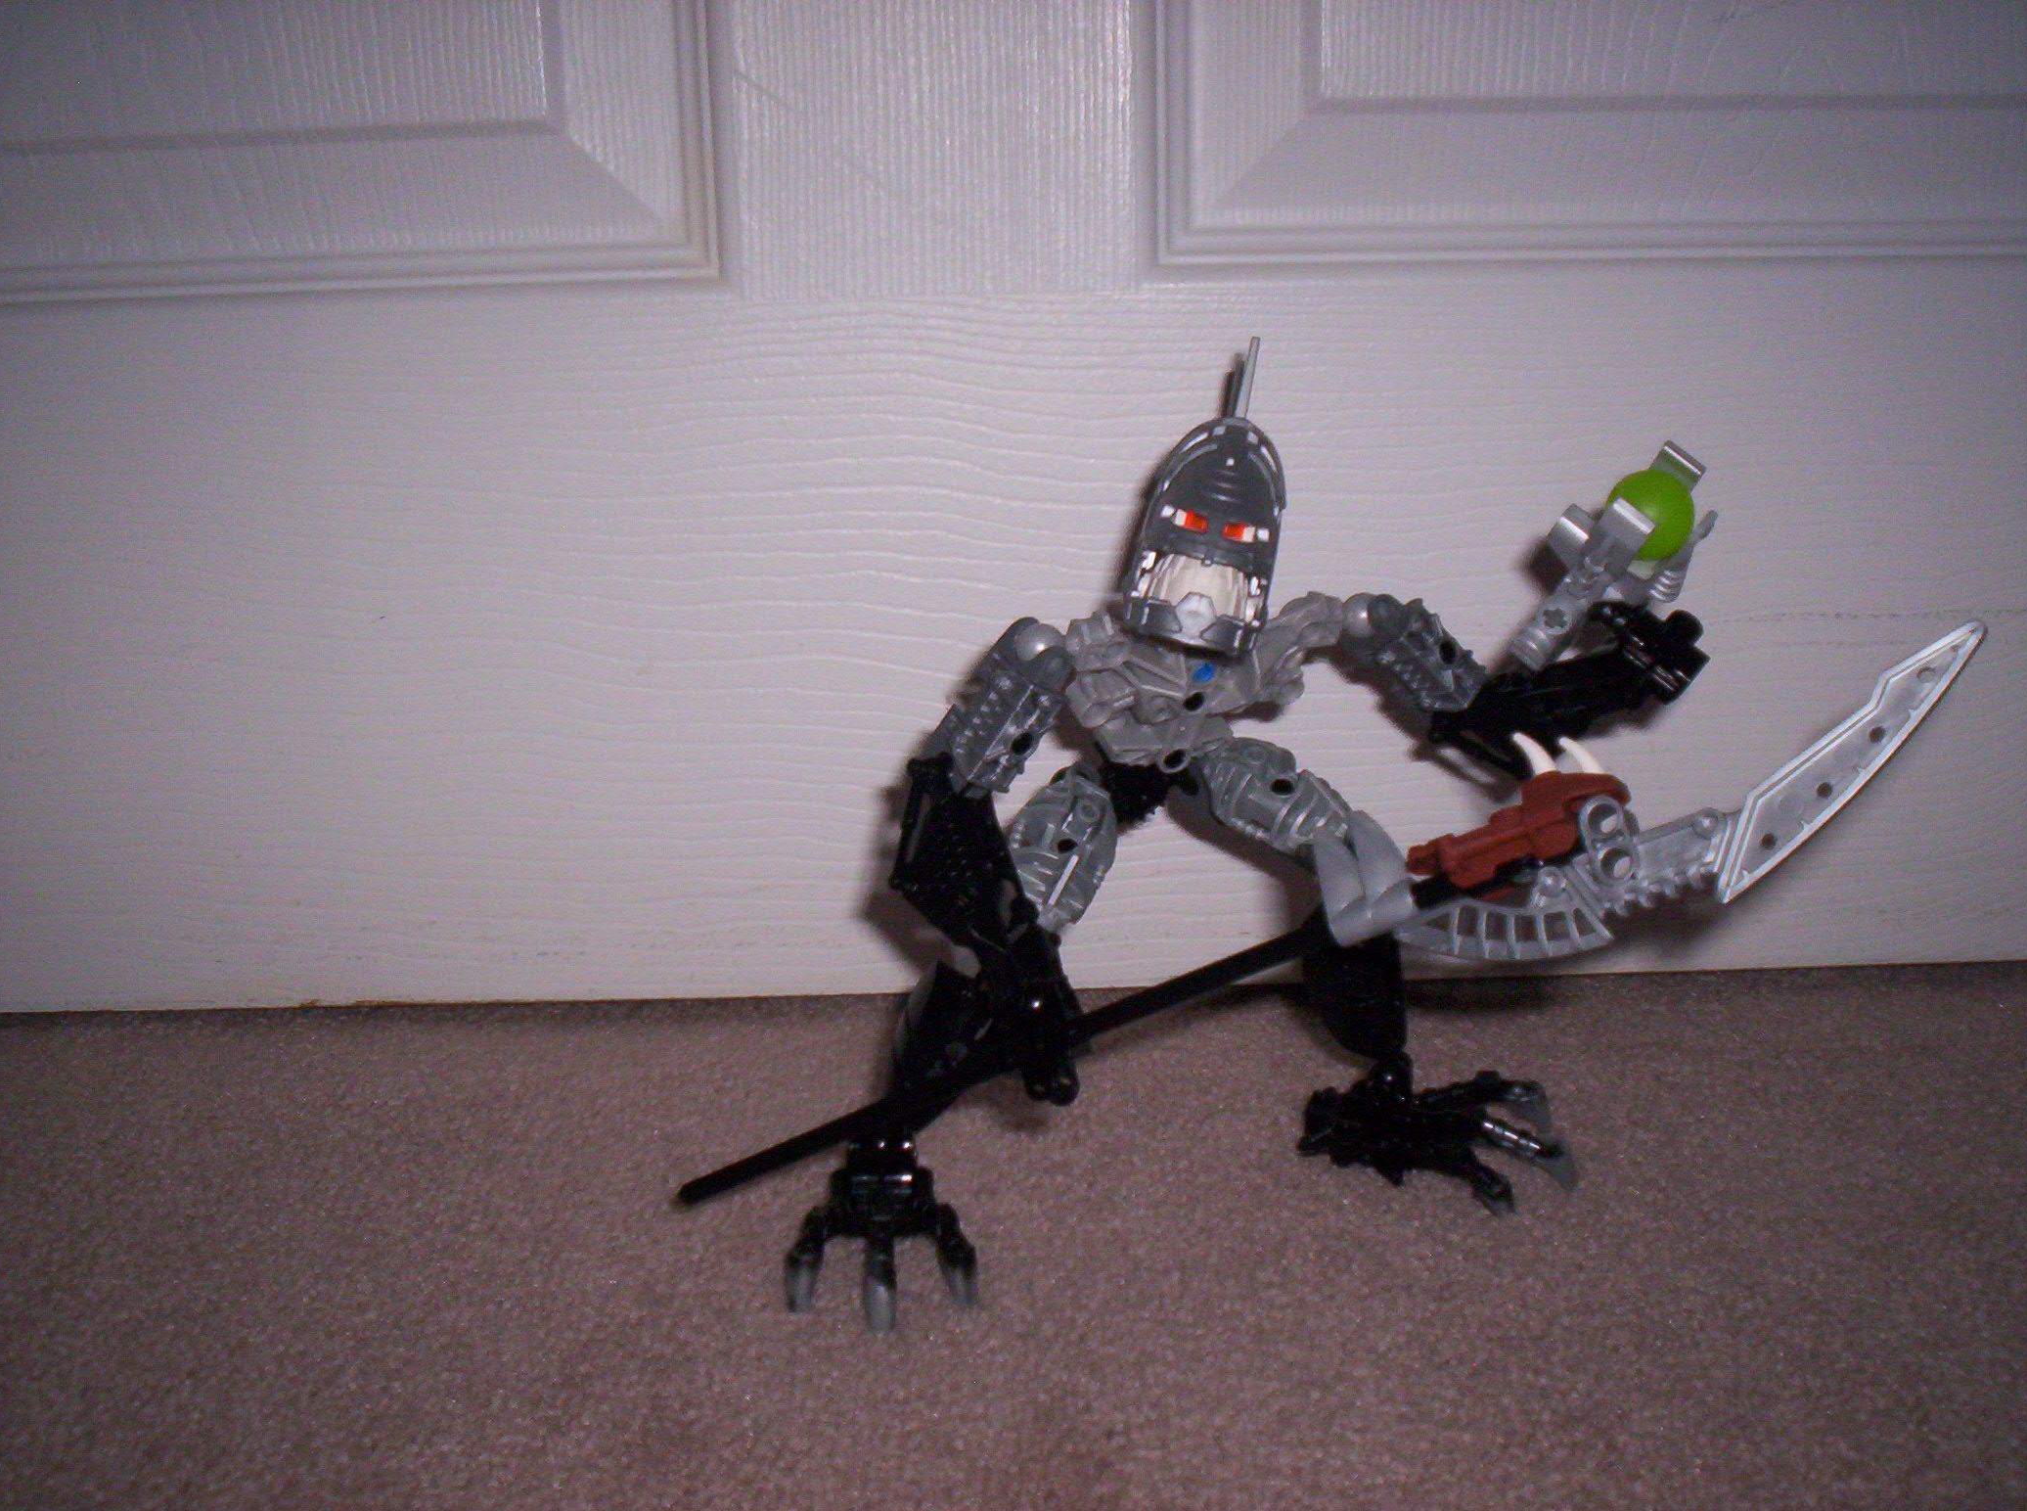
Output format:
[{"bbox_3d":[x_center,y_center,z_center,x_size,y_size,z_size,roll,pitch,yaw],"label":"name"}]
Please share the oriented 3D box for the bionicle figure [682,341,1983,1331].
[{"bbox_3d":[0.050,0.010,0.423,0.226,0.172,0.110,-5,15,-12],"label":"bionicle figure"}]

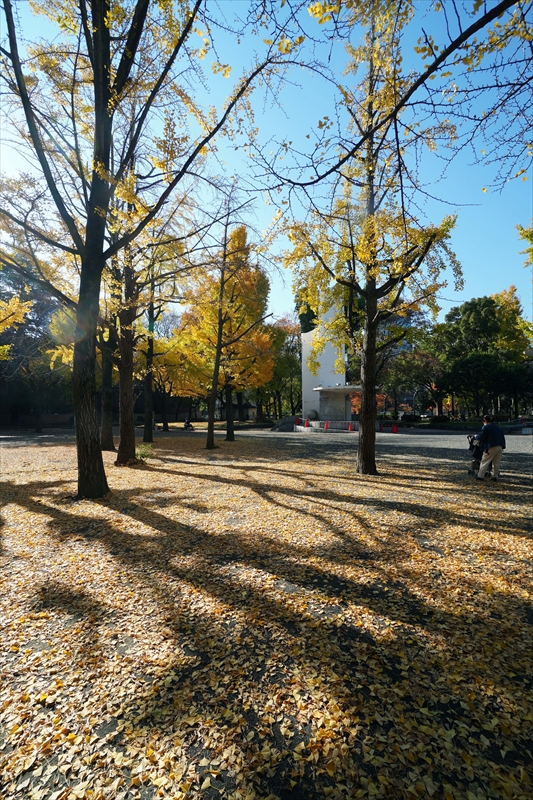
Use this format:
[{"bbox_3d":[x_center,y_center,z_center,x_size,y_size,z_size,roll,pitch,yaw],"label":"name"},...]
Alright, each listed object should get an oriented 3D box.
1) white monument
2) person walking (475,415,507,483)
[{"bbox_3d":[5.850,-3.200,30.000,5.200,10.600,2.500,-1,-2,18],"label":"white monument"},{"bbox_3d":[5.480,1.180,8.150,0.540,1.620,0.560,0,-2,-16],"label":"person walking"}]

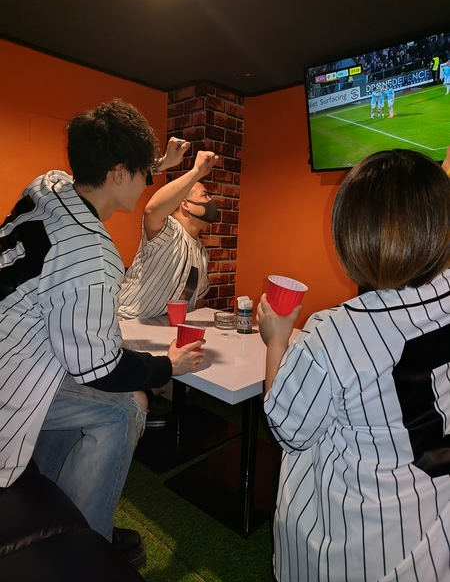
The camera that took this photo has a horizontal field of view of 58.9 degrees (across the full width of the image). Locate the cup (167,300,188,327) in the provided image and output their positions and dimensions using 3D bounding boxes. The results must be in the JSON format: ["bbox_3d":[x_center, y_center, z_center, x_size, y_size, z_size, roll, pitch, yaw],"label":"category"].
[{"bbox_3d":[-0.235,0.113,1.957,0.100,0.120,0.100,1,9,-6],"label":"cup"}]

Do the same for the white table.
[{"bbox_3d":[-0.055,0.489,1.867,0.982,0.581,0.836,10,12,42],"label":"white table"}]

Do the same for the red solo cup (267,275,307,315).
[{"bbox_3d":[0.135,0.038,0.931,0.098,0.120,0.098,13,16,8],"label":"red solo cup"}]

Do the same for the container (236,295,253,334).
[{"bbox_3d":[0.100,0.112,1.909,0.075,0.164,0.075,3,9,3],"label":"container"}]

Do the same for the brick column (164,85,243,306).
[{"bbox_3d":[-0.178,-0.422,3.047,0.403,2.019,0.377,10,12,42],"label":"brick column"}]

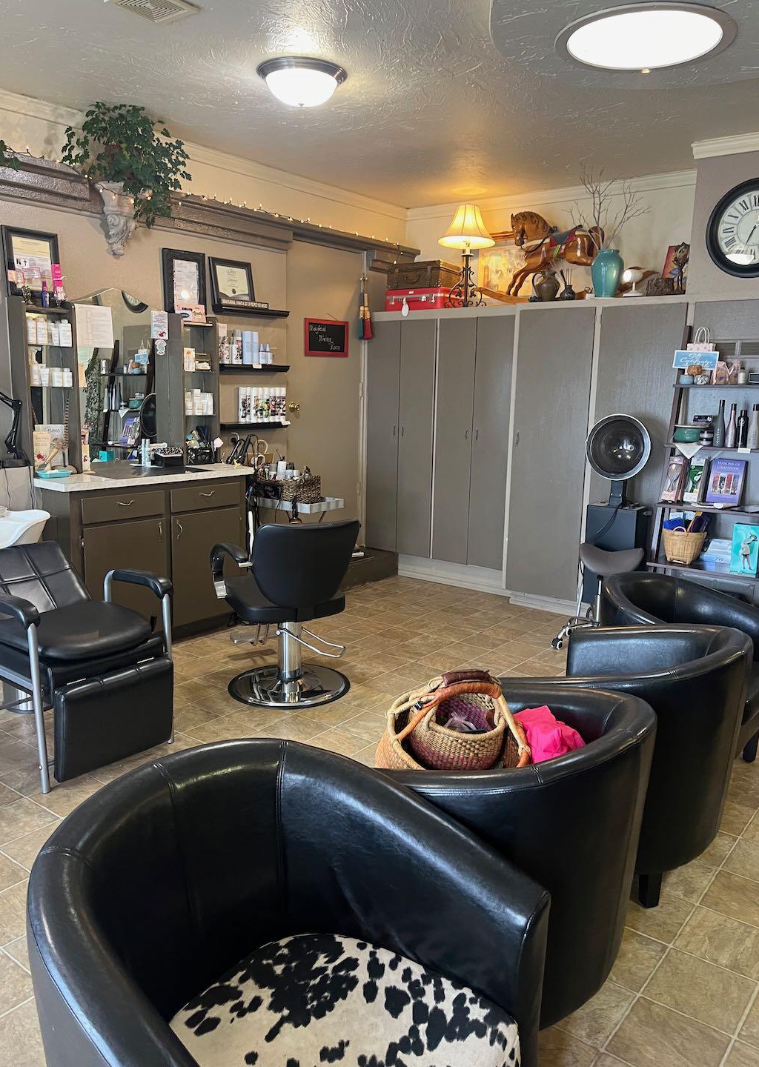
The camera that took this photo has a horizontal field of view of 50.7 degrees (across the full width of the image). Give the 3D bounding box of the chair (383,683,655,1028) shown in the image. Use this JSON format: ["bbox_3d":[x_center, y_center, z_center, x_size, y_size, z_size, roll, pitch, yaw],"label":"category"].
[{"bbox_3d":[0.253,0.745,1.977,0.734,0.744,0.742,-9,15,-43],"label":"chair"}]

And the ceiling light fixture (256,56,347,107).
[{"bbox_3d":[-0.336,-1.919,3.450,0.393,0.154,0.393,1,11,0],"label":"ceiling light fixture"}]

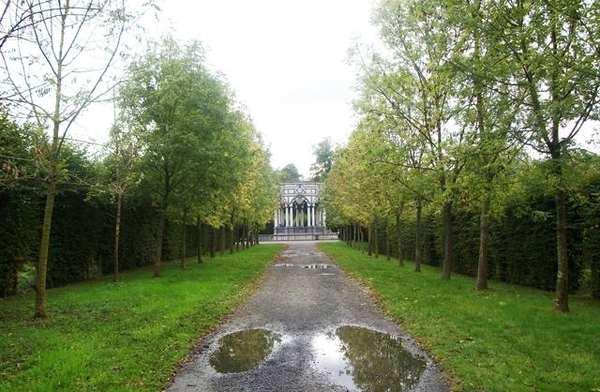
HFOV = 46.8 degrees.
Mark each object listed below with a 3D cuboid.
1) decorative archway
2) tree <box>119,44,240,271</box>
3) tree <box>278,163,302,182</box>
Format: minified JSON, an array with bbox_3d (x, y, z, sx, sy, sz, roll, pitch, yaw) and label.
[{"bbox_3d":[0.059,1.360,82.000,6.100,6.200,5.200,0,-3,0],"label":"decorative archway"},{"bbox_3d":[-4.200,-1.300,22.700,3.700,7.800,3.700,0,-3,0],"label":"tree"},{"bbox_3d":[-1.800,0.300,112.000,5.500,11.800,5.500,0,-3,0],"label":"tree"}]

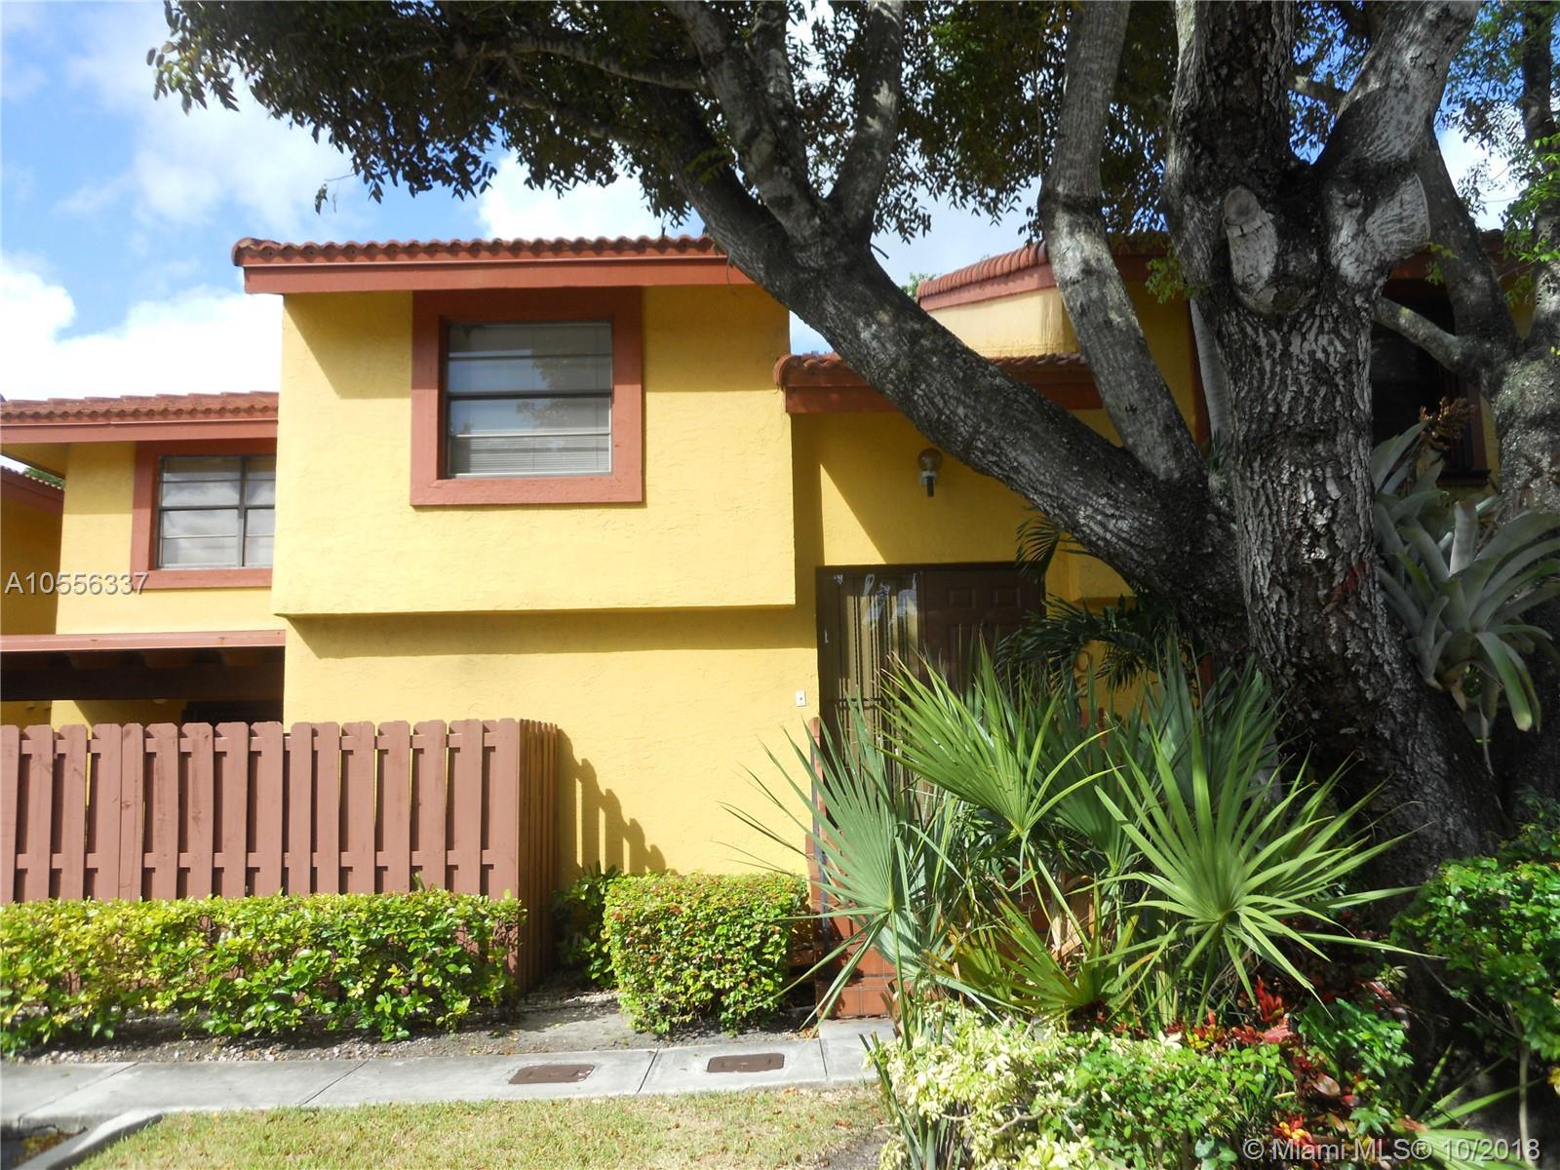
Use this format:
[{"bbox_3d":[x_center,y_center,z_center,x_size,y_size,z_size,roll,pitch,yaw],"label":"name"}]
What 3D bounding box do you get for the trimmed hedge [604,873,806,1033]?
[{"bbox_3d":[-0.441,2.184,7.663,1.190,0.840,0.900,-1,-6,1],"label":"trimmed hedge"}]

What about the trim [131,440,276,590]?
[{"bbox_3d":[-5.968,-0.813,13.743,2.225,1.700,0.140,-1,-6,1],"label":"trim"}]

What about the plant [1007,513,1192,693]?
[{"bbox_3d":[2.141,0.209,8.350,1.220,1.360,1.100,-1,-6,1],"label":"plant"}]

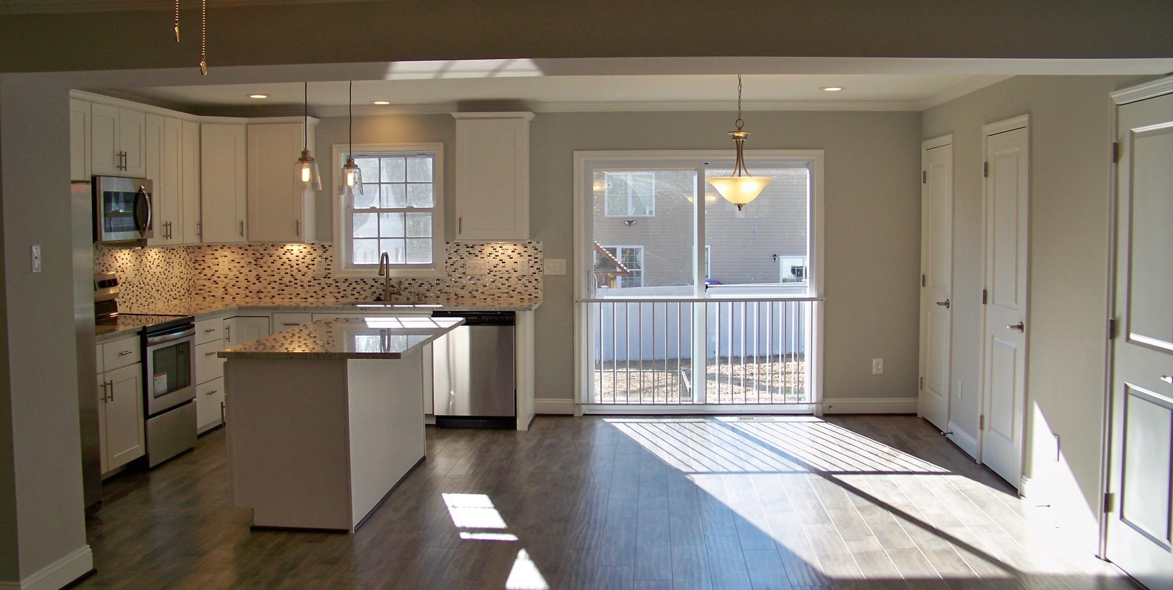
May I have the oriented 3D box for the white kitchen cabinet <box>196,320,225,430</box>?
[{"bbox_3d":[-2.907,0.569,7.778,0.620,0.890,0.470,0,4,4],"label":"white kitchen cabinet"}]

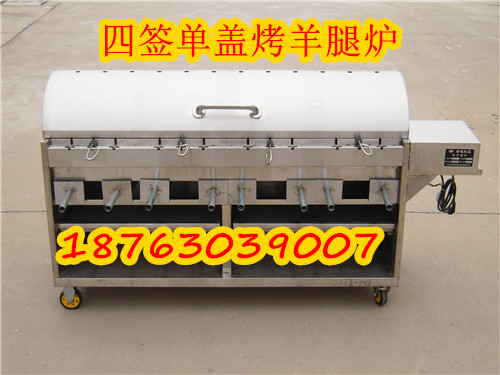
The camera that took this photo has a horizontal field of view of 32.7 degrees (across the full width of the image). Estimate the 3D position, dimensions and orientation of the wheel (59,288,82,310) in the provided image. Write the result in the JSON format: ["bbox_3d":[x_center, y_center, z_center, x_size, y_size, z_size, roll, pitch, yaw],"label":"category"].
[{"bbox_3d":[-0.673,0.412,3.200,0.085,0.093,0.040,0,23,-1],"label":"wheel"}]

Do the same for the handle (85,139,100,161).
[{"bbox_3d":[-0.536,-0.126,2.906,0.052,0.050,0.085,0,23,-1],"label":"handle"}]

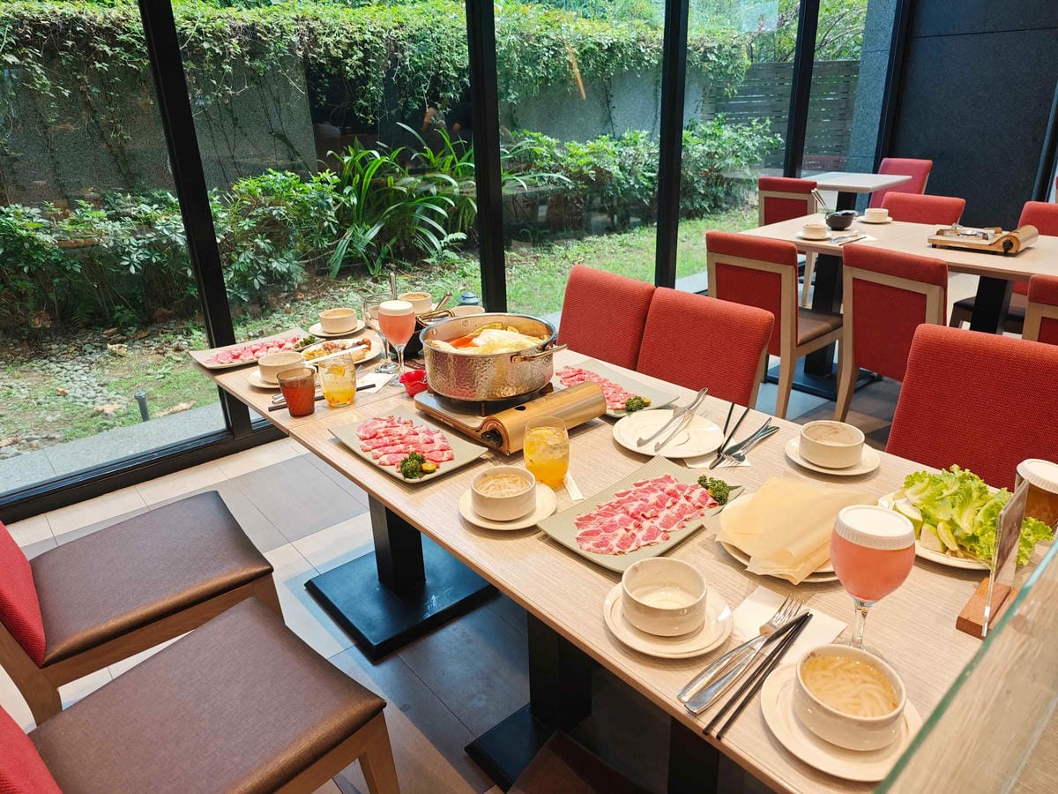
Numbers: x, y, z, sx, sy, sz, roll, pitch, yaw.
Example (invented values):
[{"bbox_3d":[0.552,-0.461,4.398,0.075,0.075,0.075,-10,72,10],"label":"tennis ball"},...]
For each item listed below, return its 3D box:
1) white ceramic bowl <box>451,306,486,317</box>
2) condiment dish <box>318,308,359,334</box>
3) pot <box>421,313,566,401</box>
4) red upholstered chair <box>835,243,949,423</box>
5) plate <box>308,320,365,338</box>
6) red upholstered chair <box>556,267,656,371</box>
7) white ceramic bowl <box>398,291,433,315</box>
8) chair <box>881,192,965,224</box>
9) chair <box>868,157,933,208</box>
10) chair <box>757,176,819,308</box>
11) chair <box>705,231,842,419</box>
[{"bbox_3d":[-0.168,-0.221,1.990,0.098,0.053,0.098,-2,23,1],"label":"white ceramic bowl"},{"bbox_3d":[-0.541,-0.212,2.005,0.104,0.053,0.104,-2,23,1],"label":"condiment dish"},{"bbox_3d":[-0.082,-0.086,1.442,0.275,0.101,0.360,-21,29,-36],"label":"pot"},{"bbox_3d":[1.453,-0.170,2.677,0.520,0.830,0.430,-17,27,-30],"label":"red upholstered chair"},{"bbox_3d":[-0.553,-0.195,2.041,0.163,0.020,0.163,-2,23,1],"label":"plate"},{"bbox_3d":[0.079,0.059,2.268,0.520,0.830,0.430,-18,28,-32],"label":"red upholstered chair"},{"bbox_3d":[-0.348,-0.281,2.148,0.101,0.053,0.101,-2,23,1],"label":"white ceramic bowl"},{"bbox_3d":[1.816,-0.575,3.594,0.520,0.830,0.430,-18,28,-32],"label":"chair"},{"bbox_3d":[2.635,-1.324,5.279,0.520,0.830,0.430,-17,27,-31],"label":"chair"},{"bbox_3d":[1.827,-1.045,4.698,0.520,0.830,0.430,-18,28,-33],"label":"chair"},{"bbox_3d":[1.043,-0.287,2.990,0.520,0.830,0.430,-19,28,-34],"label":"chair"}]

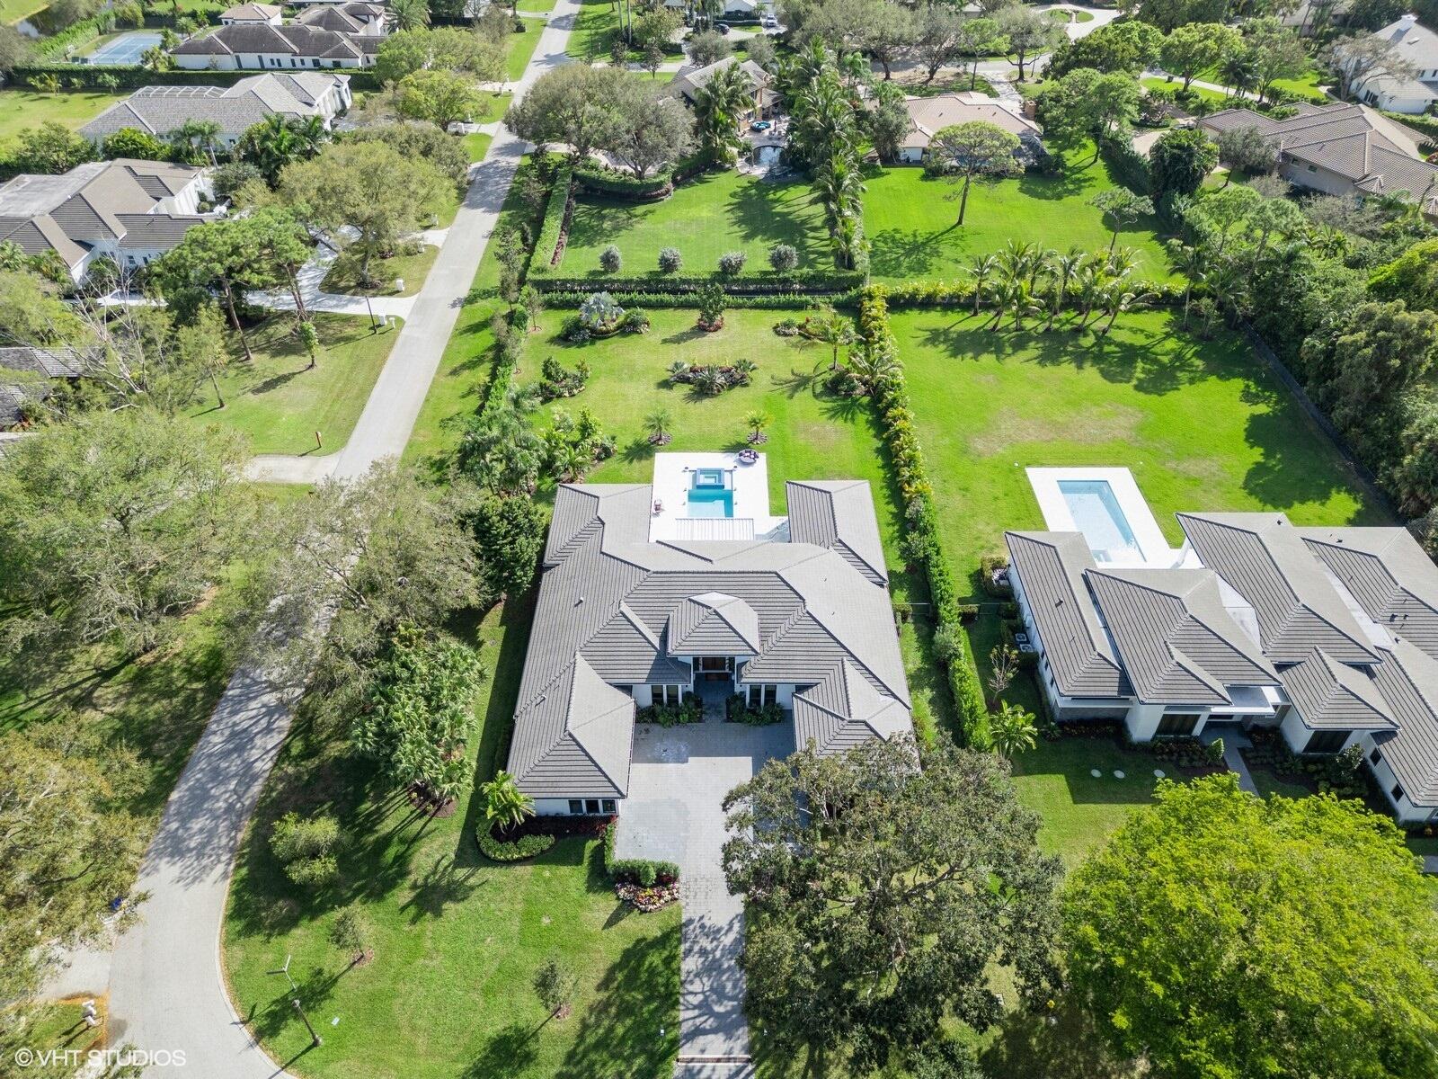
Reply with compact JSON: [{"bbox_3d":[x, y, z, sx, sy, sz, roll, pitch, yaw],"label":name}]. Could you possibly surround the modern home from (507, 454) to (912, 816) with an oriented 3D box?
[{"bbox_3d":[-0.303,4.073,79.712,28.239,7.261,37.619,0,41,0],"label":"modern home"}]

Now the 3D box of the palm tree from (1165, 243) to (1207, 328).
[{"bbox_3d":[55.000,-28.940,116.770,4.800,9.600,4.800,0,41,0],"label":"palm tree"}]

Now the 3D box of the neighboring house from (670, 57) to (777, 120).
[{"bbox_3d":[0.504,-76.776,171.796,14.120,8.472,16.137,27,48,27],"label":"neighboring house"}]

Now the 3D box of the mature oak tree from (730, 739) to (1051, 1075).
[{"bbox_3d":[9.700,20.570,57.660,18.700,11.600,18.300,0,41,0],"label":"mature oak tree"}]

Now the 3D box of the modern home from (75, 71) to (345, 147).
[{"bbox_3d":[-86.000,-74.840,171.730,38.500,7.500,24.500,0,41,0],"label":"modern home"}]

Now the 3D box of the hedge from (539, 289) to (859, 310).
[{"bbox_3d":[-2.421,-29.375,122.263,39.132,1.916,1.513,0,41,0],"label":"hedge"}]

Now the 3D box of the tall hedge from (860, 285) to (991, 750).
[{"bbox_3d":[18.356,-7.456,96.817,2.622,2.219,69.892,0,41,0],"label":"tall hedge"}]

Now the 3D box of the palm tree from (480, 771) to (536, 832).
[{"bbox_3d":[-14.120,18.051,65.938,3.631,4.236,3.631,0,41,0],"label":"palm tree"}]

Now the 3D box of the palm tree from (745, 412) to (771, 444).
[{"bbox_3d":[3.900,-11.440,101.480,2.500,3.000,2.500,0,41,0],"label":"palm tree"}]

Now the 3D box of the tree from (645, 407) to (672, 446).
[{"bbox_3d":[-6.051,-11.400,100.739,2.723,3.026,2.723,0,41,0],"label":"tree"}]

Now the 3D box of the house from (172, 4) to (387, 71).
[{"bbox_3d":[-88.000,-106.470,208.500,43.000,7.500,30.000,0,41,0],"label":"house"}]

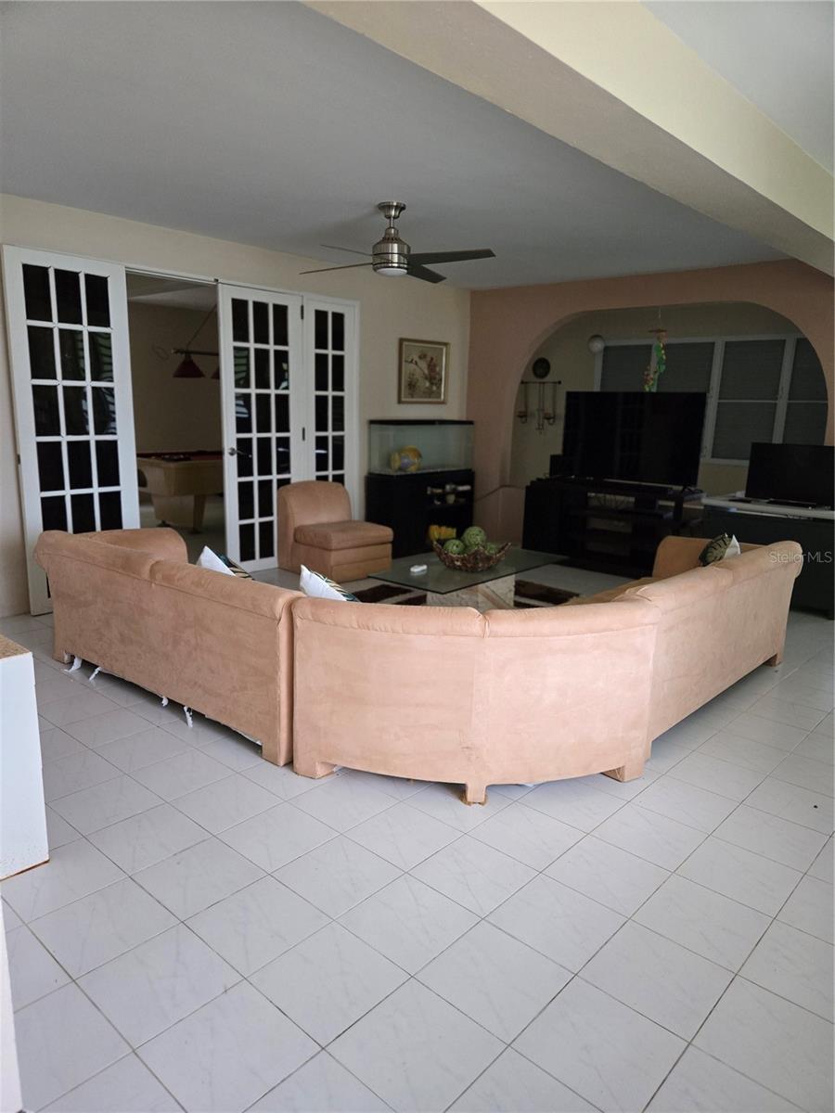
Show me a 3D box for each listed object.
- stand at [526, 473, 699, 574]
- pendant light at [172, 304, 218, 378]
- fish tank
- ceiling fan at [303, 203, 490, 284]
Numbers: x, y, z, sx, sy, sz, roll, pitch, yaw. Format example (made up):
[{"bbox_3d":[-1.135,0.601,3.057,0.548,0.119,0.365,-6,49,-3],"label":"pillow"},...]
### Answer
[{"bbox_3d":[1.784,-0.243,6.962,1.582,0.725,0.474,12,15,41],"label":"stand"},{"bbox_3d":[-2.209,-2.548,8.547,0.367,0.973,1.340,12,15,41],"label":"pendant light"},{"bbox_3d":[0.060,-1.108,7.474,0.373,0.520,1.178,12,15,41],"label":"fish tank"},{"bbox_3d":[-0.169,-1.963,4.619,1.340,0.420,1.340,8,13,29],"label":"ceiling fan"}]

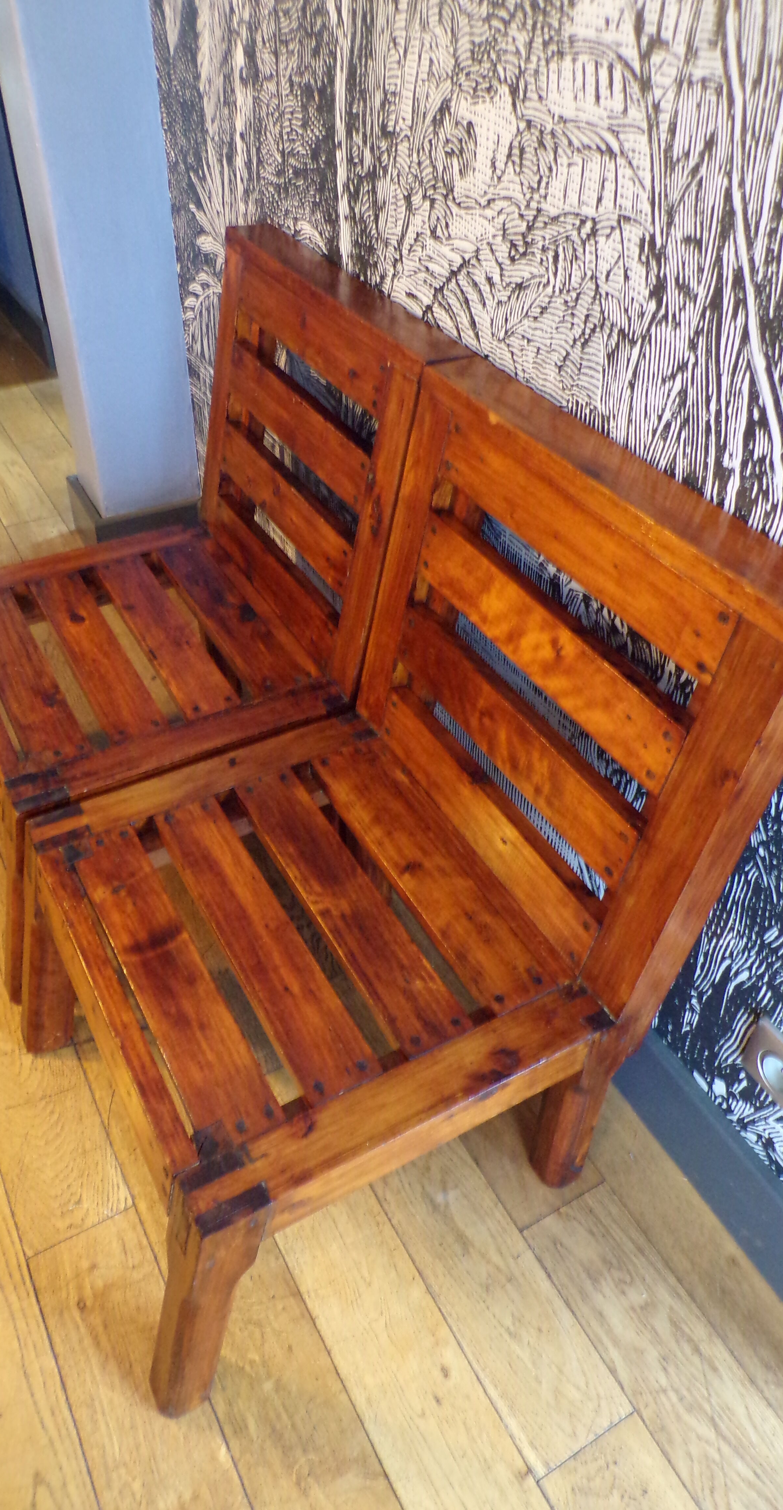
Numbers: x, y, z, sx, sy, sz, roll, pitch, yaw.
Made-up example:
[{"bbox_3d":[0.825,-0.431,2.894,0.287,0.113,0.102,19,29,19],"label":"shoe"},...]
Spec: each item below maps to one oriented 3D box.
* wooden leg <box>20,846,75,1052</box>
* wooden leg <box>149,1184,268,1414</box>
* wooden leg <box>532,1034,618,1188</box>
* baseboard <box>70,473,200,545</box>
[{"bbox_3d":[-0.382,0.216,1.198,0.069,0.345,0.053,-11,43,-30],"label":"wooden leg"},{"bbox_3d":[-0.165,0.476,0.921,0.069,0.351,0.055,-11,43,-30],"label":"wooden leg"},{"bbox_3d":[0.189,0.357,1.087,0.053,0.334,0.053,-22,48,-20],"label":"wooden leg"},{"bbox_3d":[-0.519,-0.475,2.111,0.201,0.127,0.205,-19,47,-23],"label":"baseboard"}]

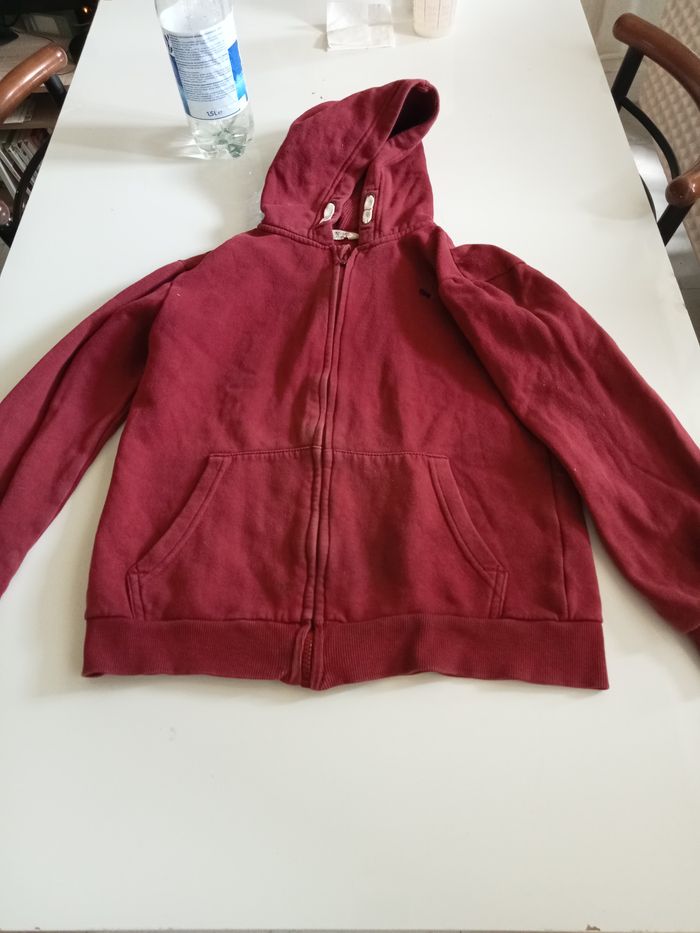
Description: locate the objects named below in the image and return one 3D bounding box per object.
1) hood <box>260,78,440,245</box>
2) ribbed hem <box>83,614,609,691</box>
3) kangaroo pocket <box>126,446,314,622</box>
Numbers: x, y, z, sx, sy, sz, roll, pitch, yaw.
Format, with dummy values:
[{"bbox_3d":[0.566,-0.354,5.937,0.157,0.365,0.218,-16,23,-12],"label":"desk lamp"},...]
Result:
[{"bbox_3d":[0.005,-0.410,1.002,0.223,0.075,0.304,1,57,2],"label":"hood"},{"bbox_3d":[-0.009,0.158,0.658,0.456,0.030,0.056,1,57,2],"label":"ribbed hem"},{"bbox_3d":[-0.118,0.061,0.719,0.168,0.020,0.184,1,57,2],"label":"kangaroo pocket"}]

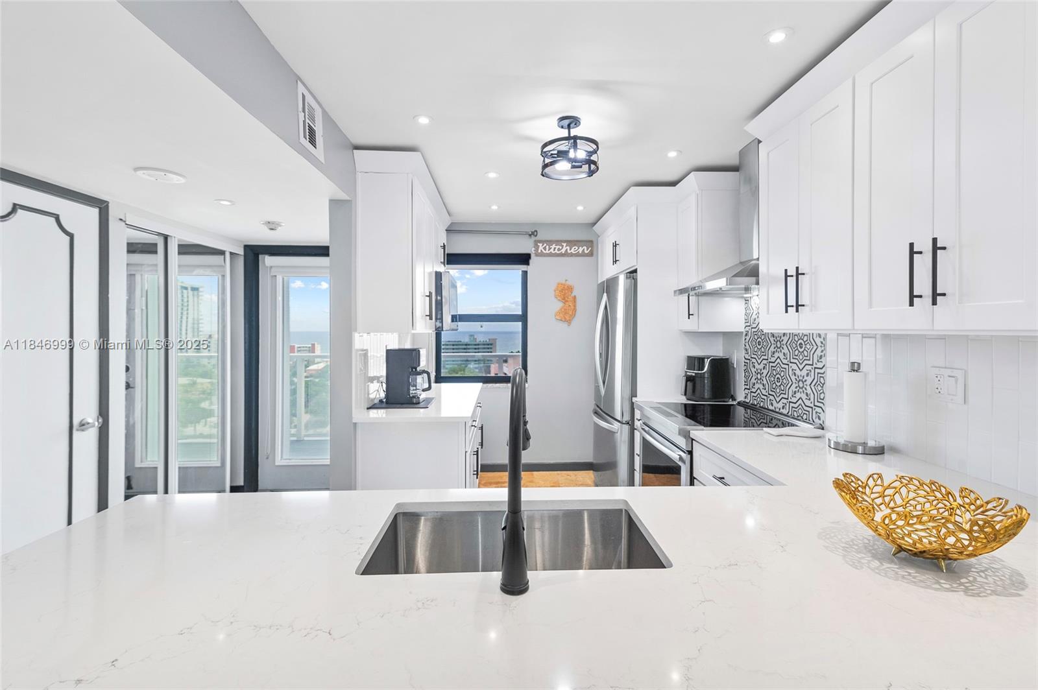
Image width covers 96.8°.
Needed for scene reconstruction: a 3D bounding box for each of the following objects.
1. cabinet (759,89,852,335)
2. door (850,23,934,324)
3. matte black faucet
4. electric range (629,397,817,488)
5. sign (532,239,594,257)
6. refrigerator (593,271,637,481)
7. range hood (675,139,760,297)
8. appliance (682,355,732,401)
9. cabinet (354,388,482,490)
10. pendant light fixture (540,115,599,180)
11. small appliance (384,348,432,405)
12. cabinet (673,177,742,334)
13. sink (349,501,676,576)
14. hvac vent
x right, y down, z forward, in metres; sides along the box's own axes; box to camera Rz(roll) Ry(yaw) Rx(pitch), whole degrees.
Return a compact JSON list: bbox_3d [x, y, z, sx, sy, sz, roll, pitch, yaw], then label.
[{"bbox_3d":[1.351,-0.514,1.958,0.324,0.917,0.604,0,2,-2],"label":"cabinet"},{"bbox_3d":[1.213,-0.502,1.500,0.022,0.900,0.304,0,2,-2],"label":"door"},{"bbox_3d":[-0.009,0.258,0.991,0.060,0.426,0.265,0,2,2],"label":"matte black faucet"},{"bbox_3d":[1.100,0.843,2.580,0.690,0.920,0.760,0,1,-2],"label":"electric range"},{"bbox_3d":[0.424,-0.911,4.358,0.568,0.155,0.022,0,2,-2],"label":"sign"},{"bbox_3d":[1.000,0.371,3.690,0.750,1.790,0.910,0,1,-2],"label":"refrigerator"},{"bbox_3d":[1.256,-0.719,2.631,0.474,0.827,0.757,0,2,-2],"label":"range hood"},{"bbox_3d":[1.250,0.222,3.080,0.310,0.300,0.260,-1,1,-18],"label":"appliance"},{"bbox_3d":[-0.612,0.823,3.265,0.650,0.914,1.510,0,1,-2],"label":"cabinet"},{"bbox_3d":[0.249,-0.979,2.260,0.286,0.253,0.286,0,1,-2],"label":"pendant light fixture"},{"bbox_3d":[-0.762,0.215,3.245,0.287,0.375,0.205,0,2,-2],"label":"small appliance"},{"bbox_3d":[1.250,-0.594,3.050,0.350,1.000,0.290,0,1,-2],"label":"cabinet"},{"bbox_3d":[-0.013,0.588,1.159,0.685,0.225,0.410,0,2,-2],"label":"sink"},{"bbox_3d":[-0.900,-0.957,2.000,0.020,0.247,0.270,0,1,-2],"label":"hvac vent"}]

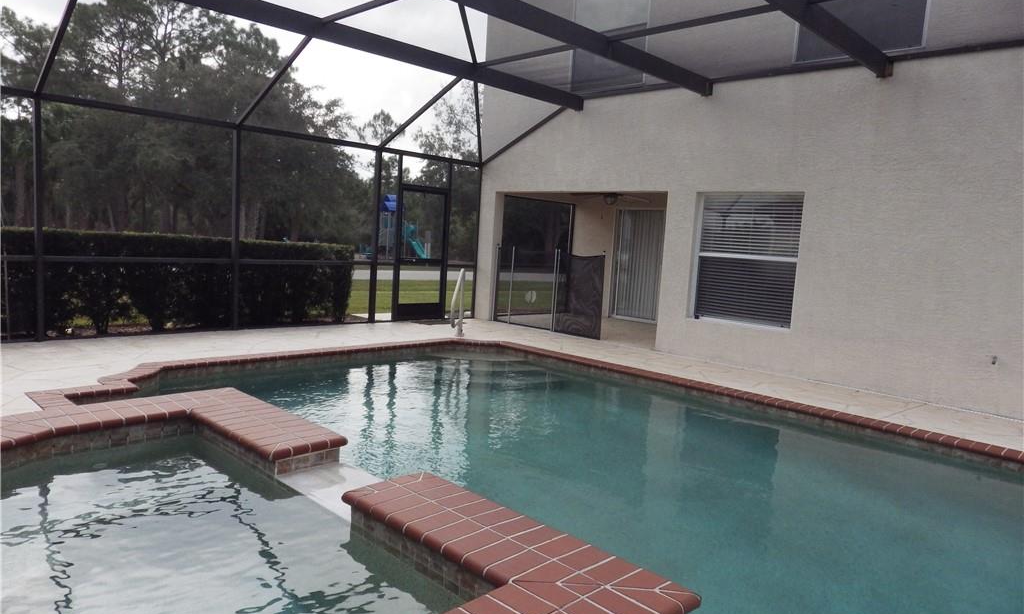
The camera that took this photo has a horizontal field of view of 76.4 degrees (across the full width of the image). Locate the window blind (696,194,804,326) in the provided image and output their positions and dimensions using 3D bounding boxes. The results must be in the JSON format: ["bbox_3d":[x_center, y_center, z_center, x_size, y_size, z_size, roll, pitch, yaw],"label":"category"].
[{"bbox_3d":[2.887,-0.589,8.002,1.280,1.590,0.070,9,9,44],"label":"window blind"}]

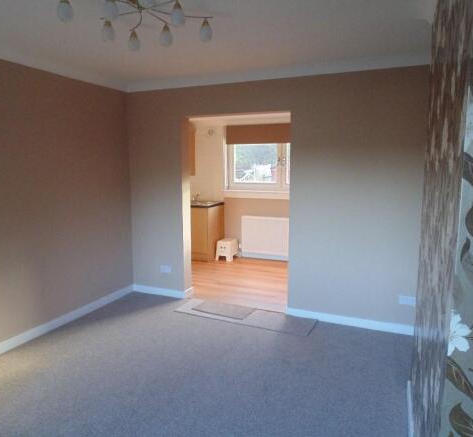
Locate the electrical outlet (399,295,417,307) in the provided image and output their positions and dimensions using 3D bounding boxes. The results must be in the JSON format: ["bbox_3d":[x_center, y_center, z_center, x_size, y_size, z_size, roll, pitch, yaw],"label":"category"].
[{"bbox_3d":[1.515,0.724,3.276,0.146,0.080,0.012,4,9,23],"label":"electrical outlet"}]

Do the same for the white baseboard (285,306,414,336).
[{"bbox_3d":[1.063,0.968,3.507,1.195,0.090,0.020,4,9,23],"label":"white baseboard"}]

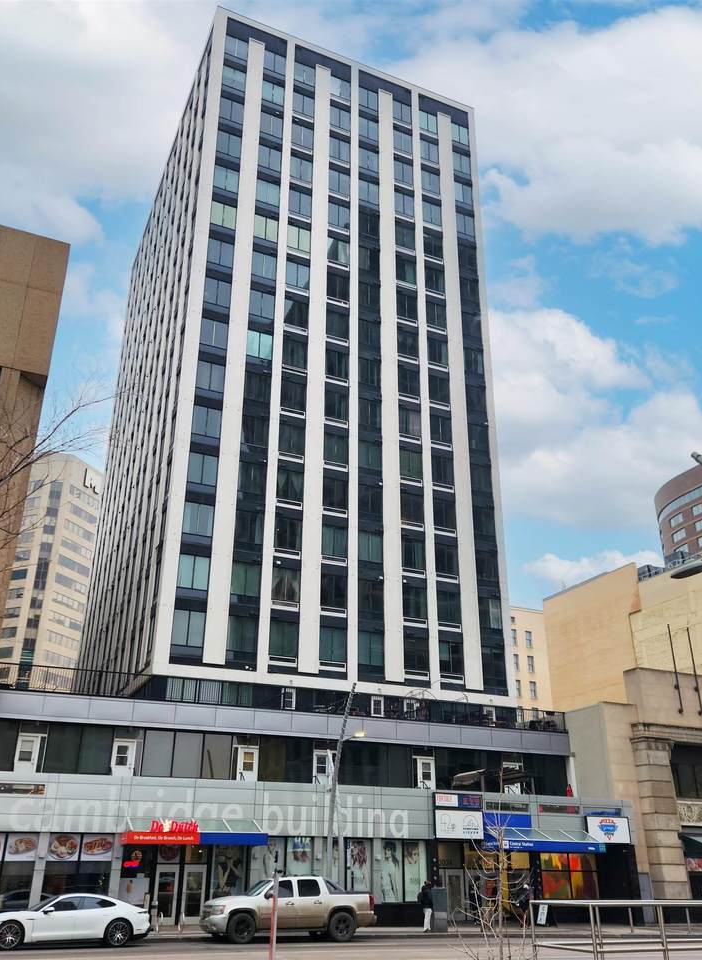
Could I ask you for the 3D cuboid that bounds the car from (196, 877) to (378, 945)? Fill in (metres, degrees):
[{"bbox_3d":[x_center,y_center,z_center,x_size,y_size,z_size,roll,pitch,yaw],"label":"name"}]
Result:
[{"bbox_3d":[-2.051,13.930,27.790,5.620,1.930,2.010,11,-26,-22],"label":"car"}]

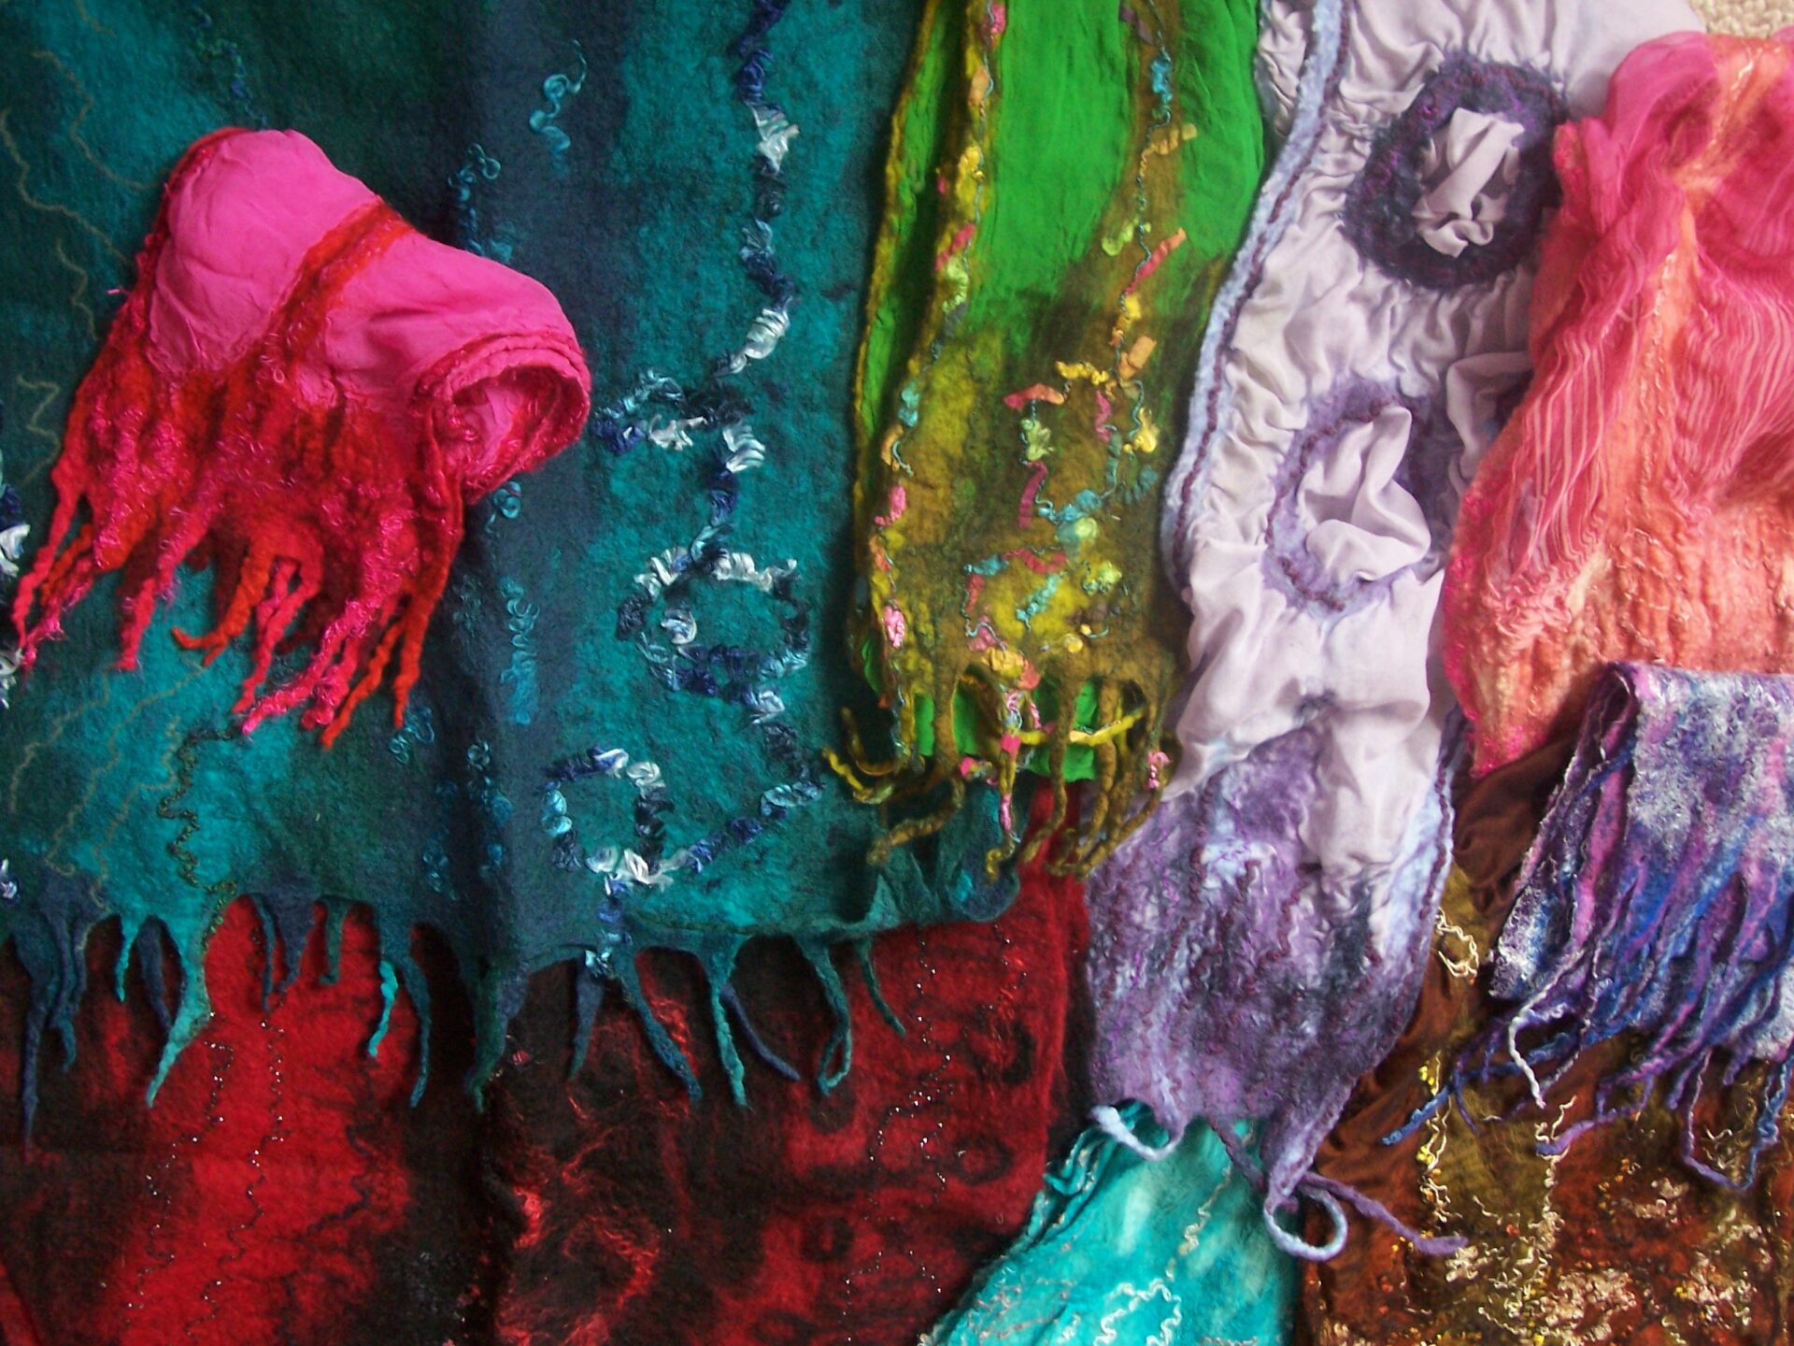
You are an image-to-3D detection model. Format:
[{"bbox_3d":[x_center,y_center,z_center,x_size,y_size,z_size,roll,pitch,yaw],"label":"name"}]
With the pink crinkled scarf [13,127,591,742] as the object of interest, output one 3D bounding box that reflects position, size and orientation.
[{"bbox_3d":[-0.358,-0.138,1.315,0.265,0.090,0.335,22,76,6],"label":"pink crinkled scarf"}]

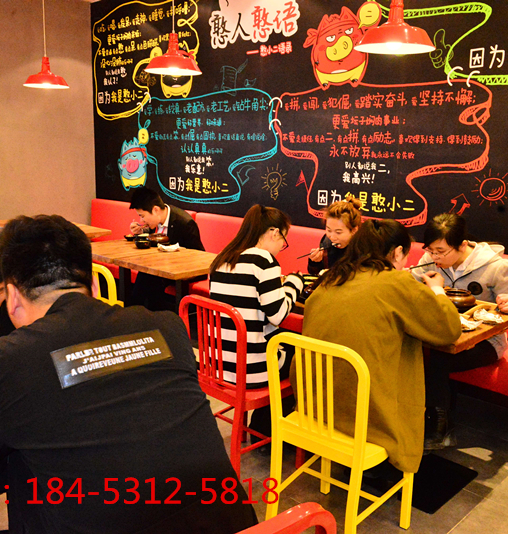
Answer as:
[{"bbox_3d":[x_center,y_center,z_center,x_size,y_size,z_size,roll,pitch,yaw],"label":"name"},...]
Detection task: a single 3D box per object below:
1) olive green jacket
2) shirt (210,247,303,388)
[{"bbox_3d":[0.448,0.357,2.308,0.500,0.740,0.560,-10,16,-44],"label":"olive green jacket"},{"bbox_3d":[0.020,0.167,2.638,0.480,0.600,0.450,-10,16,-44],"label":"shirt"}]

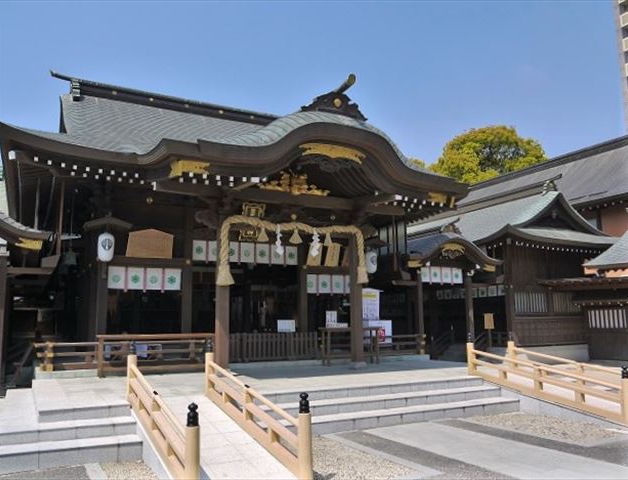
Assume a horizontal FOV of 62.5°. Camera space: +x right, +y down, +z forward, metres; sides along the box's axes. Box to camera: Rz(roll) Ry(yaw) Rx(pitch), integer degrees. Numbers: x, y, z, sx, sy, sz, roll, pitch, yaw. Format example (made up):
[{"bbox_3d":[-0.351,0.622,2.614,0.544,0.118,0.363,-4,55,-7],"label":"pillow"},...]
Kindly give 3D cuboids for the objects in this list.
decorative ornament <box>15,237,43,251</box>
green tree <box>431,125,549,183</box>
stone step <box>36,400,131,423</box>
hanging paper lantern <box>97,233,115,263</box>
[{"bbox_3d":[-5.900,0.093,10.717,0.528,0.234,0.078,3,-9,-25],"label":"decorative ornament"},{"bbox_3d":[13.080,-0.824,38.212,9.379,15.564,9.379,3,-9,-25],"label":"green tree"},{"bbox_3d":[-3.368,2.523,7.616,1.193,0.158,0.541,4,-11,-26],"label":"stone step"},{"bbox_3d":[-4.715,0.175,11.763,0.391,0.664,0.391,3,-9,-25],"label":"hanging paper lantern"}]

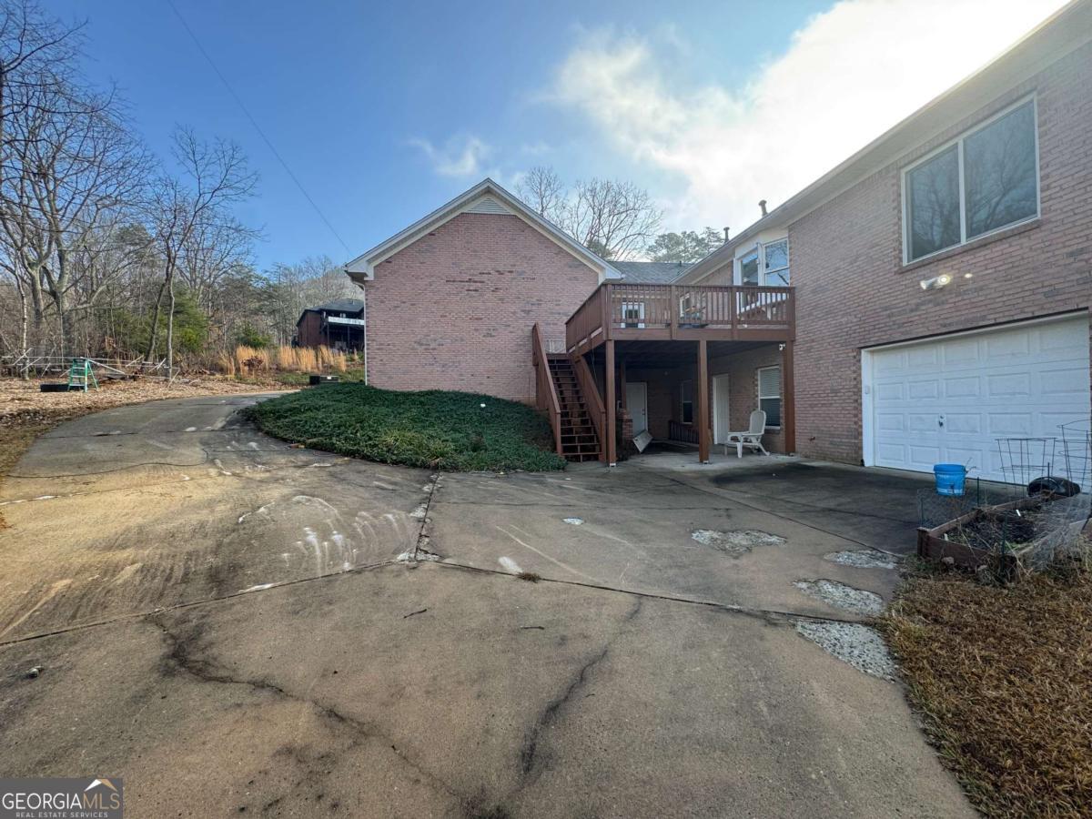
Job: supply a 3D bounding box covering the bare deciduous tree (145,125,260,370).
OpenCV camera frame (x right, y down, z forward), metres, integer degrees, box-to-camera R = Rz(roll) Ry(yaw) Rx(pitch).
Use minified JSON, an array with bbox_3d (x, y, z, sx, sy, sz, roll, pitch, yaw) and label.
[{"bbox_3d":[-16.400,-7.500,21.000,4.600,11.800,4.400,-1,0,-38],"label":"bare deciduous tree"}]

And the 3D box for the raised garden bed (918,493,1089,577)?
[{"bbox_3d":[4.290,1.100,3.950,2.300,0.250,0.650,-1,0,-28],"label":"raised garden bed"}]

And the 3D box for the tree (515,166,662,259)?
[{"bbox_3d":[3.100,-9.500,32.000,10.000,15.500,9.500,-1,0,6],"label":"tree"}]

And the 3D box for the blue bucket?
[{"bbox_3d":[5.032,0.884,5.500,0.305,0.360,0.305,-2,-1,42],"label":"blue bucket"}]

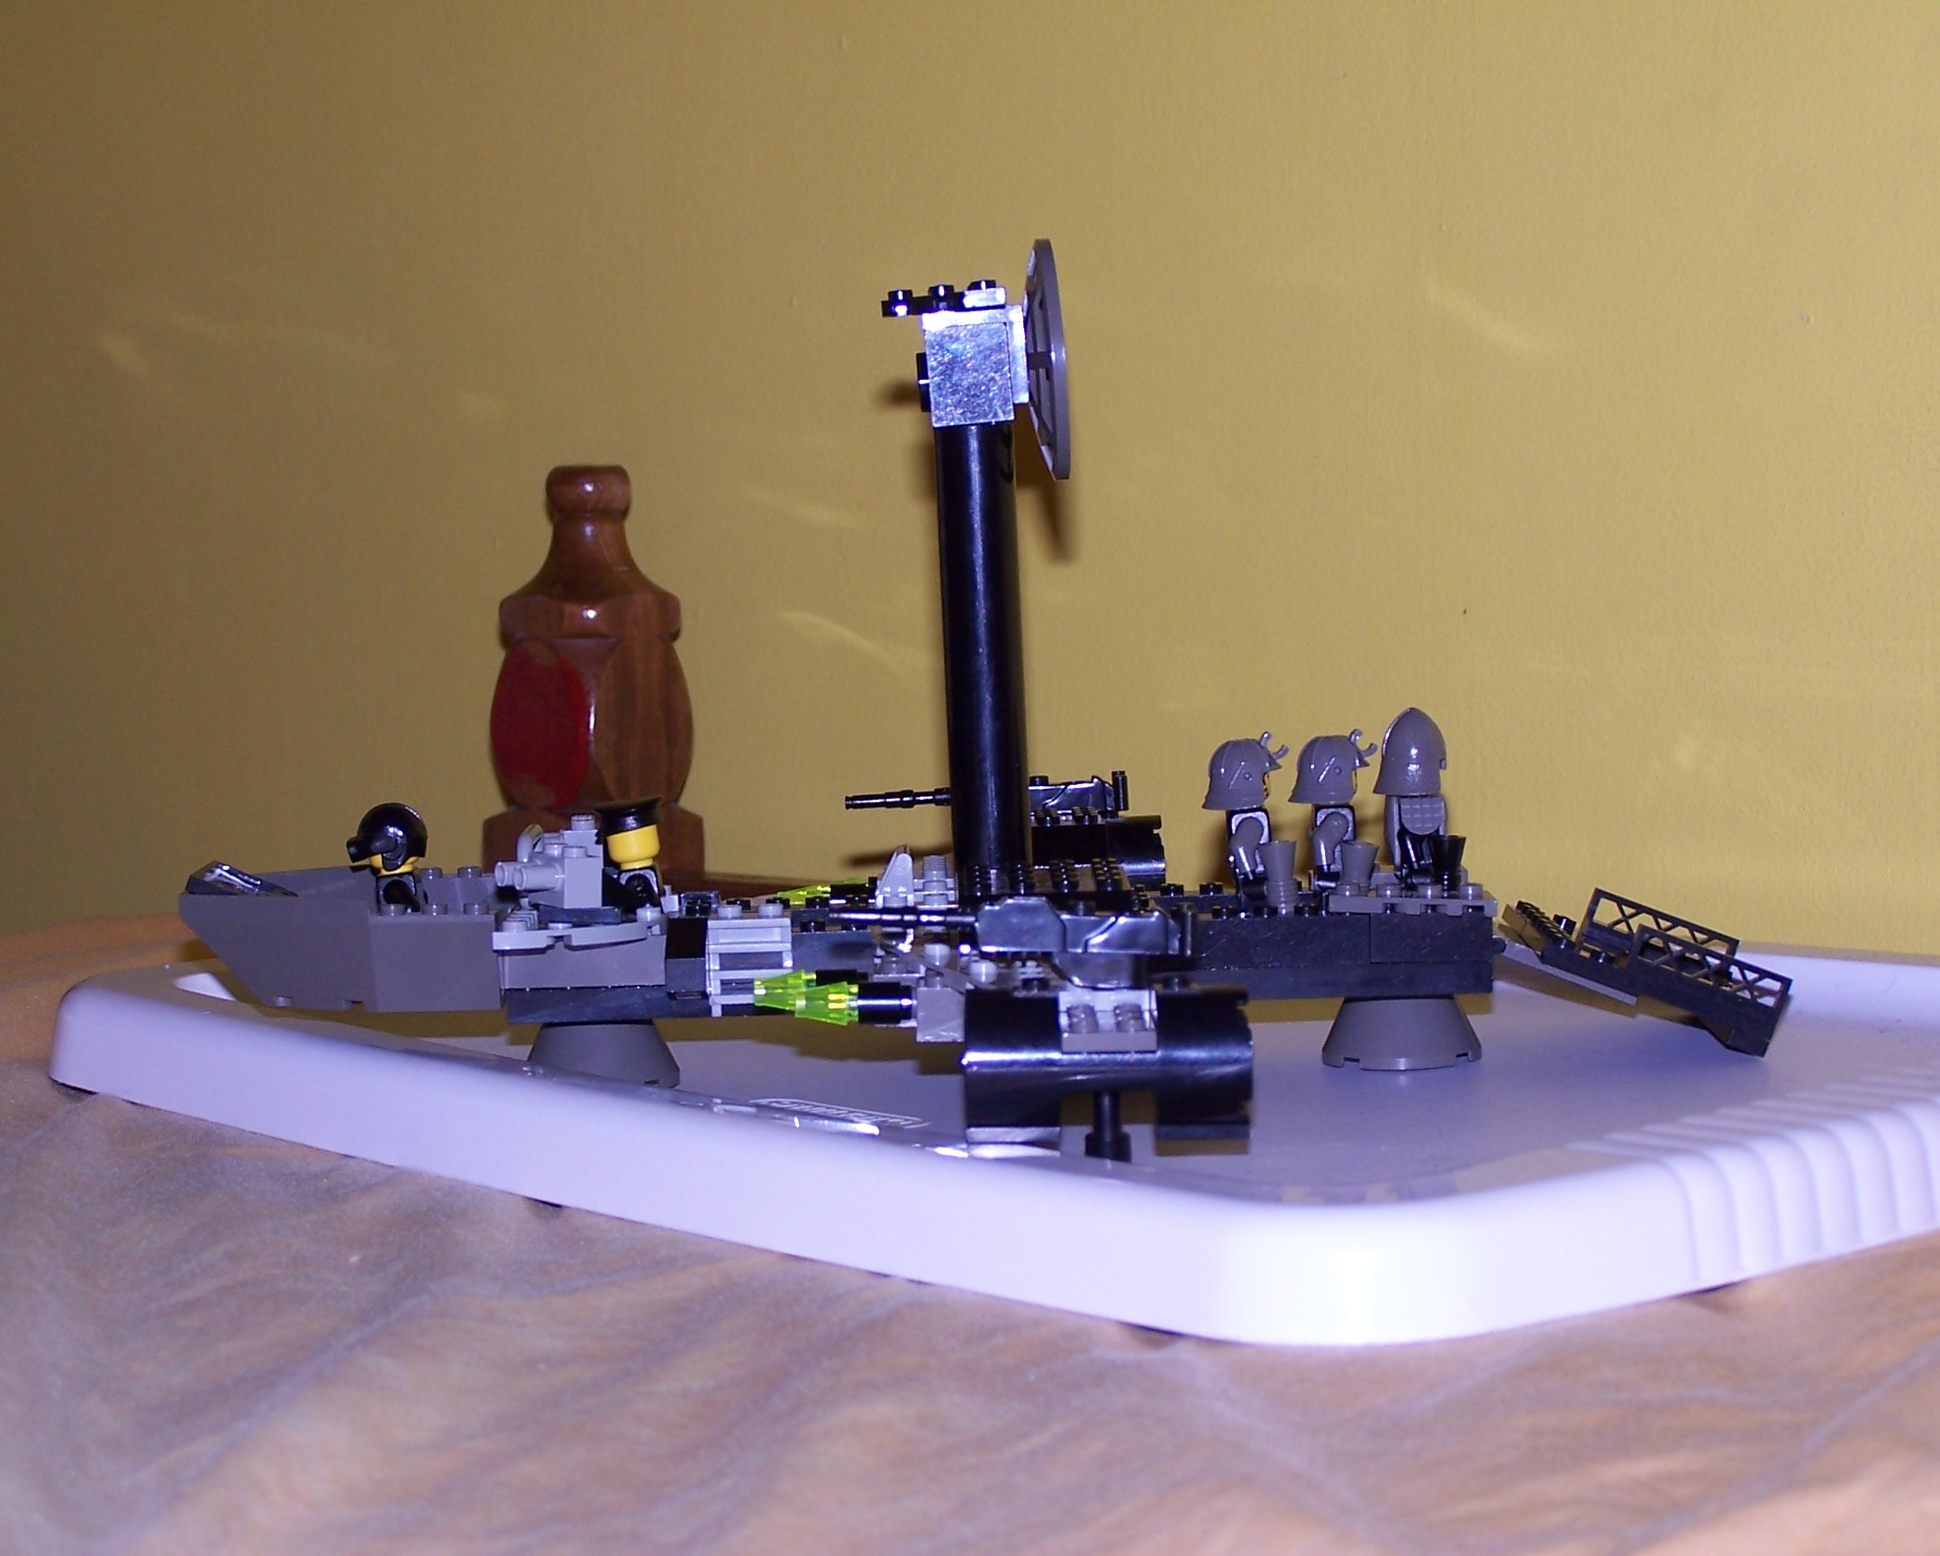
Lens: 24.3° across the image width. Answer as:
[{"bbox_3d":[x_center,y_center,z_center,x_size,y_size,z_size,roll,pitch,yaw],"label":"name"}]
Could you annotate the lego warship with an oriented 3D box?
[{"bbox_3d":[0.002,-0.024,0.896,0.316,0.166,0.290,-2,6,-1],"label":"lego warship"}]

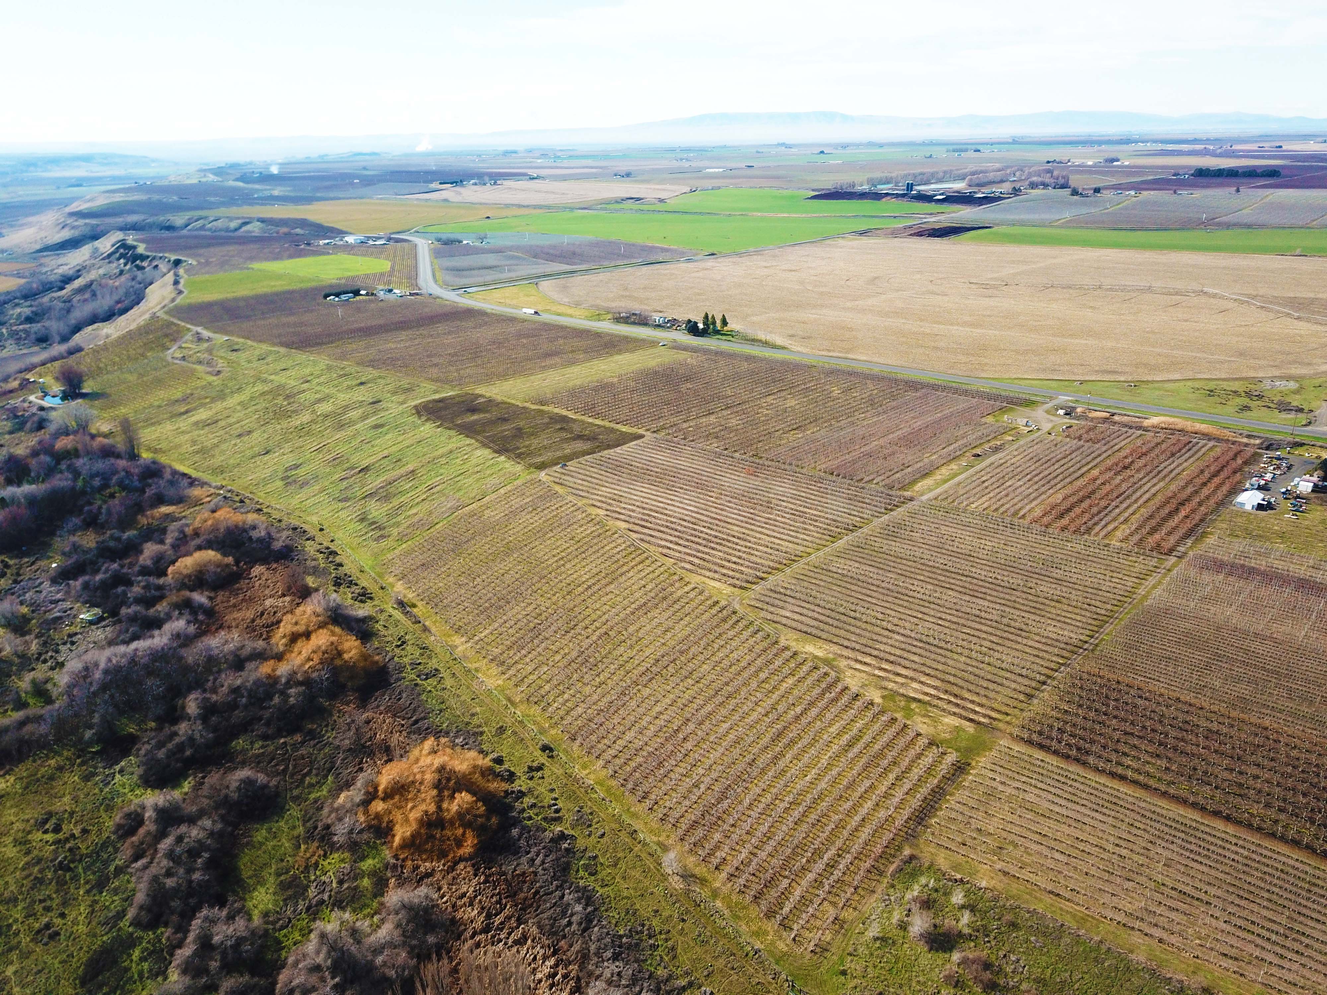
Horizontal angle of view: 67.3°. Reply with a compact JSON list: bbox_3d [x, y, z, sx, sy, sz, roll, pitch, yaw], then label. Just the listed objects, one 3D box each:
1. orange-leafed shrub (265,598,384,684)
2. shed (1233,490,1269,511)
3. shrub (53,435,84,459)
[{"bbox_3d":[-111.780,45.290,324.200,36.000,15.000,34.900,-8,21,-20],"label":"orange-leafed shrub"},{"bbox_3d":[240.080,1.300,404.430,10.500,3.800,15.800,16,25,37],"label":"shed"},{"bbox_3d":[-340.200,-29.330,568.010,14.600,13.000,13.900,-12,23,-30],"label":"shrub"}]

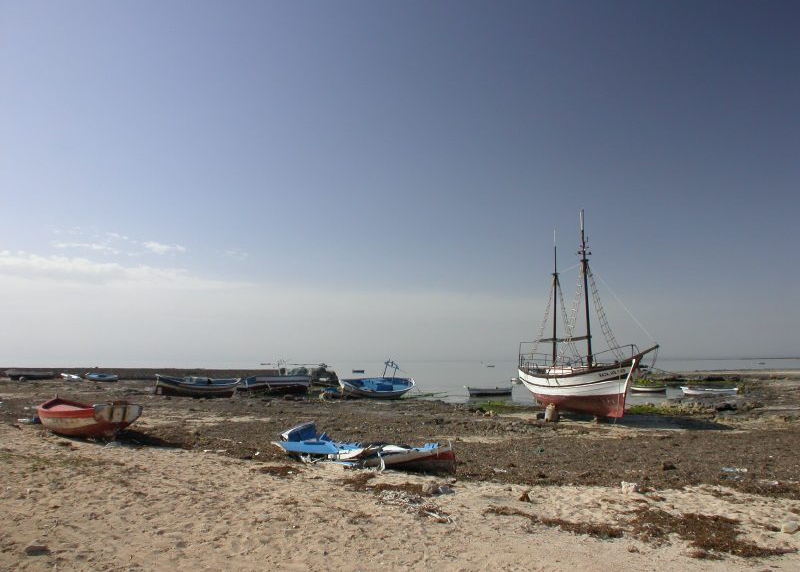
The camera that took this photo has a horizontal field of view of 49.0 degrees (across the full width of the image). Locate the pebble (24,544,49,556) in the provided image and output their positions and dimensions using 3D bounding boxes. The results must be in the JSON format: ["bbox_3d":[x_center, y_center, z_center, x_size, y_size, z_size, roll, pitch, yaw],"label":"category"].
[{"bbox_3d":[-3.231,2.362,7.827,0.220,0.090,0.150,0,-5,0],"label":"pebble"}]

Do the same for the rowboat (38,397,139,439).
[{"bbox_3d":[-9.125,3.834,25.570,1.550,1.100,4.000,4,-7,-41],"label":"rowboat"}]

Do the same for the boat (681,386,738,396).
[{"bbox_3d":[25.323,8.623,72.009,4.800,0.850,1.500,0,-5,0],"label":"boat"}]

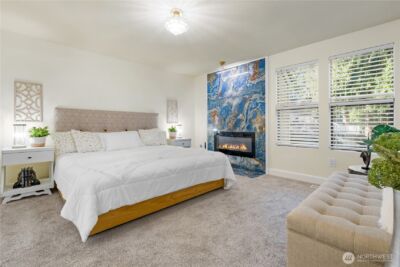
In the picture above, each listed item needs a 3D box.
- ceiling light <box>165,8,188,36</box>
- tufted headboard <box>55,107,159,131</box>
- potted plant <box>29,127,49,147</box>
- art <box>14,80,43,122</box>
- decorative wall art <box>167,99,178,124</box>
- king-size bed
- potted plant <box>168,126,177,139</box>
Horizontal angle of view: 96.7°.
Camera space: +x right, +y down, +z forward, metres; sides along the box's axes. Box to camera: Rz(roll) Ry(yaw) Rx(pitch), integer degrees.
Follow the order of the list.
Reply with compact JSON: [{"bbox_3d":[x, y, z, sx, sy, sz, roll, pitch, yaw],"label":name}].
[{"bbox_3d":[-0.293,-1.377,2.219,0.284,0.305,0.284,0,2,0],"label":"ceiling light"},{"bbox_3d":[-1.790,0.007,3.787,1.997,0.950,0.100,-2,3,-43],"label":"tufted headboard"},{"bbox_3d":[-2.455,0.042,2.714,0.224,0.310,0.224,-2,3,-43],"label":"potted plant"},{"bbox_3d":[-2.789,-0.511,2.901,0.340,0.645,0.030,-2,3,-43],"label":"art"},{"bbox_3d":[-0.742,-0.586,4.816,0.350,0.640,0.030,-2,3,-43],"label":"decorative wall art"},{"bbox_3d":[-1.044,0.233,3.055,2.150,1.310,2.190,-2,3,-43],"label":"king-size bed"},{"bbox_3d":[-0.673,-0.036,4.381,0.220,0.320,0.220,0,2,0],"label":"potted plant"}]

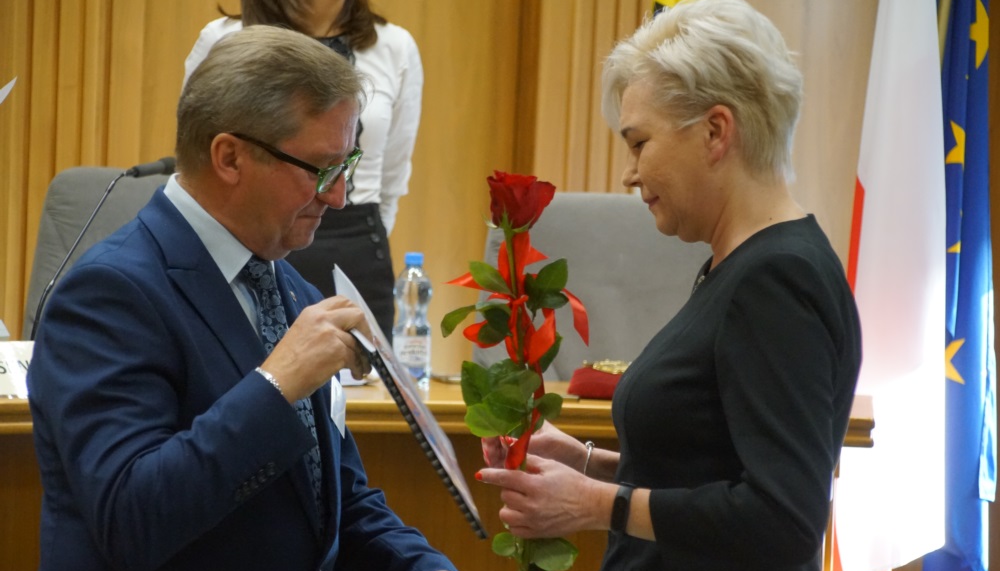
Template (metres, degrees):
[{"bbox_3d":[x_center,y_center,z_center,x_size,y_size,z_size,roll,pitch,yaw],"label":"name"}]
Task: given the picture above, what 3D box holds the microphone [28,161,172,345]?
[{"bbox_3d":[-0.683,-0.020,7.120,0.310,0.400,0.100,-1,2,-32],"label":"microphone"}]

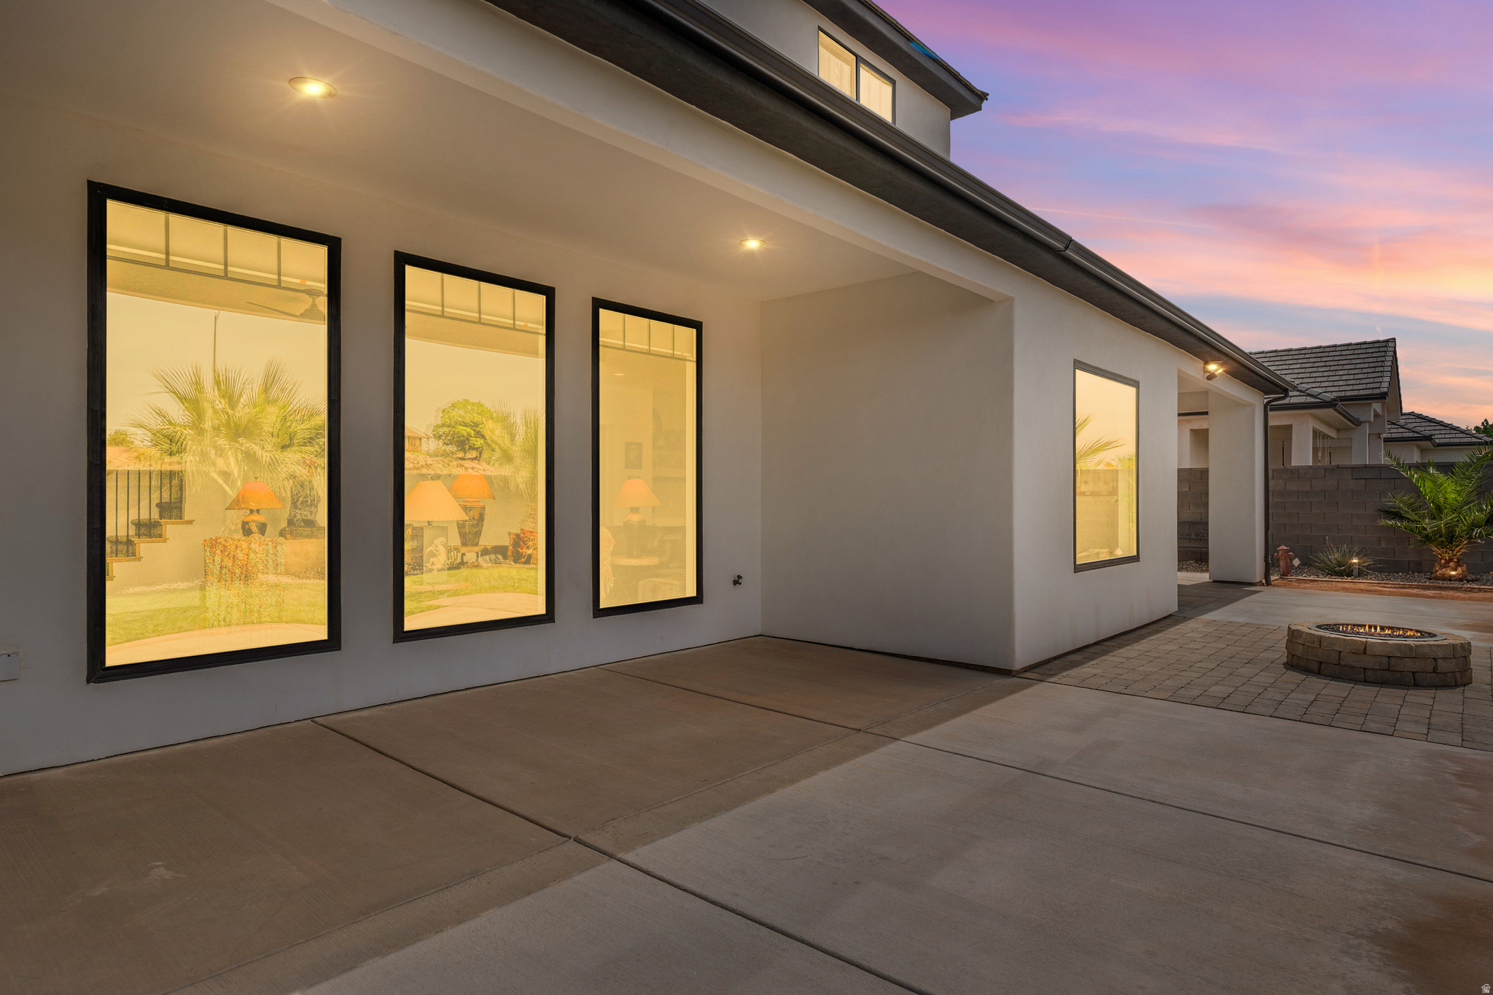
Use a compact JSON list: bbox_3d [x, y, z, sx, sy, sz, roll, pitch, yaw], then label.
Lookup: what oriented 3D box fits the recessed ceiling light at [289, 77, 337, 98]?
[{"bbox_3d":[-1.992,-1.882,3.815,0.198,0.030,0.198,0,-1,0],"label":"recessed ceiling light"}]

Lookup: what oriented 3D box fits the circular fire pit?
[{"bbox_3d":[4.631,1.135,6.119,1.085,0.278,1.085,-1,-1,42],"label":"circular fire pit"}]

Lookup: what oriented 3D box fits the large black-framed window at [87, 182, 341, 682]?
[{"bbox_3d":[-2.832,-0.320,4.515,0.100,2.456,1.204,-1,-1,42],"label":"large black-framed window"}]

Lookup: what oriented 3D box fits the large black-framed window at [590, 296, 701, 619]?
[{"bbox_3d":[-0.790,-0.303,6.792,0.100,2.456,1.188,-1,-1,42],"label":"large black-framed window"}]

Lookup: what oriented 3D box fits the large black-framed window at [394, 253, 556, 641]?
[{"bbox_3d":[-1.815,-0.312,5.648,0.100,2.456,1.203,-1,-1,42],"label":"large black-framed window"}]

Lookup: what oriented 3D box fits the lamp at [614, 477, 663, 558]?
[{"bbox_3d":[-0.985,0.173,7.450,0.425,0.715,0.425,0,-1,0],"label":"lamp"}]

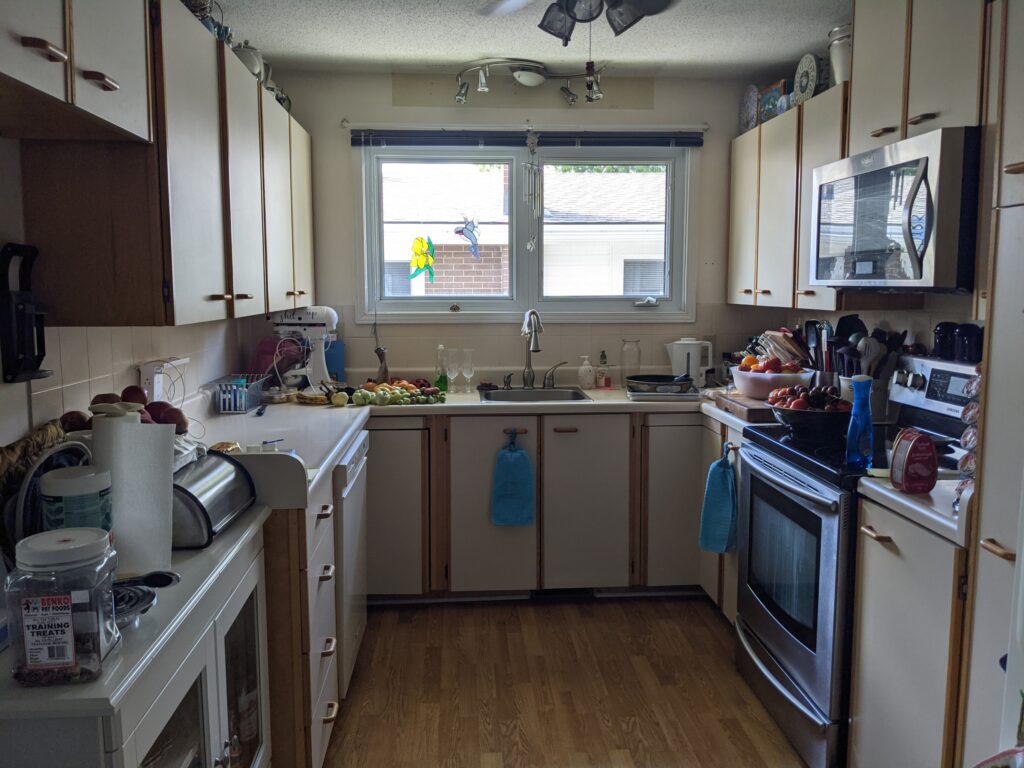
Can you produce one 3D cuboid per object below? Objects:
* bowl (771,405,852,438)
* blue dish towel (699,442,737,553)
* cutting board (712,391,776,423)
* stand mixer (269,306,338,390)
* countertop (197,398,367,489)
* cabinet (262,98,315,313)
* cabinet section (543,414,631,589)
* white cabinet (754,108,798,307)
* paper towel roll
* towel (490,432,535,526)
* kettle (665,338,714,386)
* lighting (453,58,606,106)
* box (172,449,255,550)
[{"bbox_3d":[0.991,0.117,2.625,0.290,0.115,0.290,0,7,0],"label":"bowl"},{"bbox_3d":[0.791,0.422,3.056,0.085,0.420,0.180,-1,7,-4],"label":"blue dish towel"},{"bbox_3d":[1.023,0.094,3.215,0.300,0.047,0.420,-1,7,-4],"label":"cutting board"},{"bbox_3d":[-0.966,-0.155,3.719,0.360,0.420,0.260,1,7,6],"label":"stand mixer"},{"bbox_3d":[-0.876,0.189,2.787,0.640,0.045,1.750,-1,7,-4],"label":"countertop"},{"bbox_3d":[-1.057,-0.703,3.242,0.330,0.790,0.970,-1,7,-4],"label":"cabinet"},{"bbox_3d":[0.298,0.470,3.673,0.374,0.753,0.580,0,7,-4],"label":"cabinet section"},{"bbox_3d":[1.294,-0.743,3.466,0.315,0.815,0.440,-1,7,-4],"label":"white cabinet"},{"bbox_3d":[-0.728,0.210,1.538,0.135,0.285,0.135,-1,7,-4],"label":"paper towel roll"},{"bbox_3d":[0.002,0.409,3.441,0.190,0.410,0.040,-1,7,-4],"label":"towel"},{"bbox_3d":[0.875,-0.105,3.968,0.240,0.243,0.155,-1,7,-4],"label":"kettle"},{"bbox_3d":[0.086,-1.369,3.586,0.690,0.190,0.300,-1,7,-4],"label":"lighting"},{"bbox_3d":[-0.768,0.244,1.833,0.250,0.158,0.360,-1,7,-4],"label":"box"}]

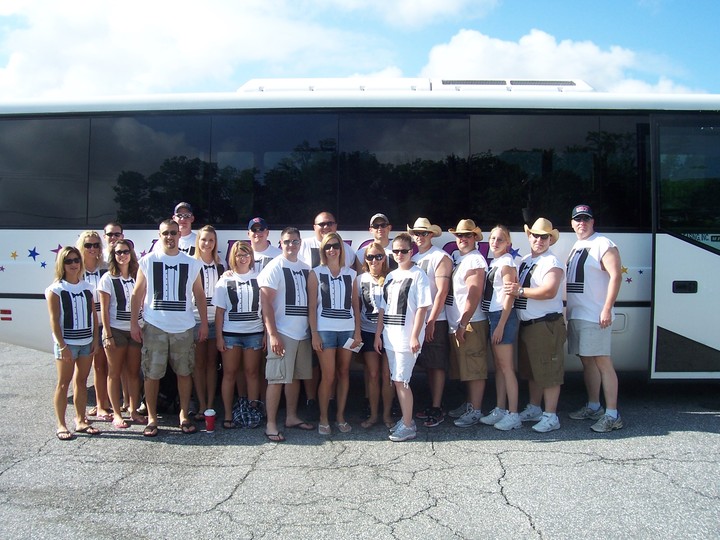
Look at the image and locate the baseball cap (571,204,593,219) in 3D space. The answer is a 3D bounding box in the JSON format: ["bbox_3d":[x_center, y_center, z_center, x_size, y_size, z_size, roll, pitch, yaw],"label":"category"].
[{"bbox_3d":[1.952,-0.512,6.220,0.180,0.130,0.270,1,2,20],"label":"baseball cap"}]

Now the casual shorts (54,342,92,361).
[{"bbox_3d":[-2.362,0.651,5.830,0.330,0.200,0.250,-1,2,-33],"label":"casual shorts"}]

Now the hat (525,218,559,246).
[{"bbox_3d":[1.591,-0.333,6.200,0.310,0.170,0.370,13,7,29],"label":"hat"}]

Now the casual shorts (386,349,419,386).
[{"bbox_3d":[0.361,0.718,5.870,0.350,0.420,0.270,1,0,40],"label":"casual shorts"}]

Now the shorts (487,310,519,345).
[{"bbox_3d":[1.223,0.483,6.050,0.260,0.310,0.330,0,1,-30],"label":"shorts"}]

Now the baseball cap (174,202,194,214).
[{"bbox_3d":[-1.593,-0.556,6.420,0.180,0.130,0.260,0,1,-8],"label":"baseball cap"}]

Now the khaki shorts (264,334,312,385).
[{"bbox_3d":[-0.584,0.687,5.780,0.420,0.500,0.330,0,1,-35],"label":"khaki shorts"}]

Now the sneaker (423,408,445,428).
[{"bbox_3d":[0.656,1.308,6.270,0.110,0.120,0.295,1,2,22],"label":"sneaker"}]

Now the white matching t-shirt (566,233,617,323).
[{"bbox_3d":[2.067,0.067,6.300,0.360,0.790,0.540,0,0,-30],"label":"white matching t-shirt"}]

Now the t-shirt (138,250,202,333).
[{"bbox_3d":[-1.565,0.178,5.840,0.520,0.680,0.330,0,1,-12],"label":"t-shirt"}]

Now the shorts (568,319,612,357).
[{"bbox_3d":[1.995,0.537,6.120,0.360,0.430,0.410,0,1,-27],"label":"shorts"}]

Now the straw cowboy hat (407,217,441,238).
[{"bbox_3d":[0.582,-0.380,6.330,0.290,0.160,0.350,2,2,34],"label":"straw cowboy hat"}]

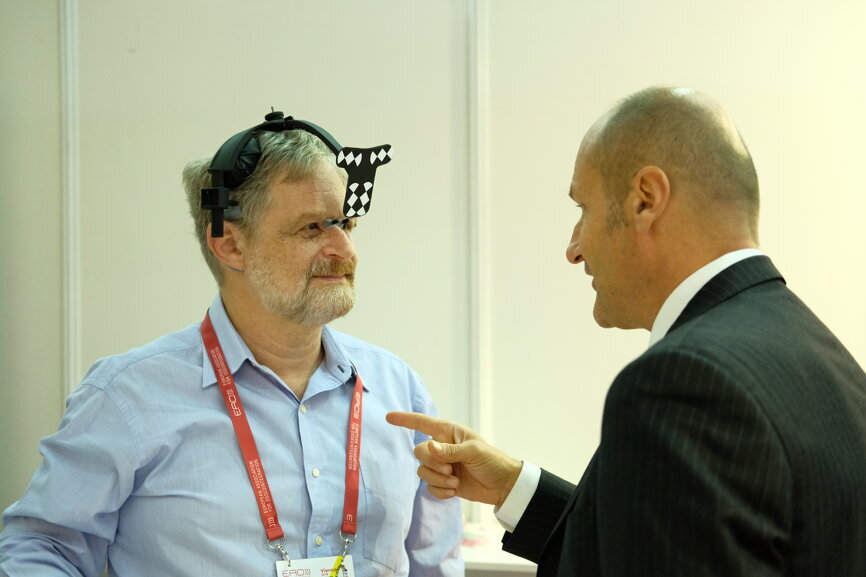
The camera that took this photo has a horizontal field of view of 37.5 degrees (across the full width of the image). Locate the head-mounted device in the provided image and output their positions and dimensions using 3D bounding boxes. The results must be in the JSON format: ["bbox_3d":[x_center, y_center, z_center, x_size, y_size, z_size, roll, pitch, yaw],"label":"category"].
[{"bbox_3d":[-0.150,-0.143,1.580,0.195,0.163,0.210,0,0,35],"label":"head-mounted device"}]

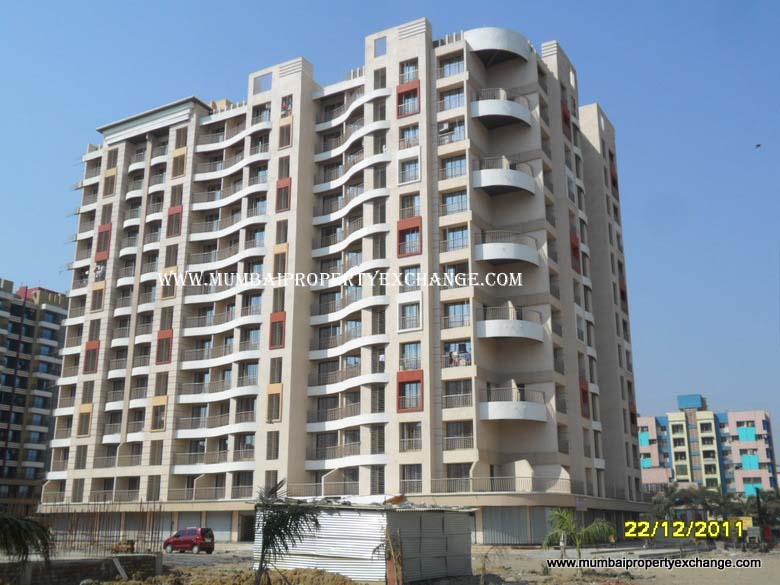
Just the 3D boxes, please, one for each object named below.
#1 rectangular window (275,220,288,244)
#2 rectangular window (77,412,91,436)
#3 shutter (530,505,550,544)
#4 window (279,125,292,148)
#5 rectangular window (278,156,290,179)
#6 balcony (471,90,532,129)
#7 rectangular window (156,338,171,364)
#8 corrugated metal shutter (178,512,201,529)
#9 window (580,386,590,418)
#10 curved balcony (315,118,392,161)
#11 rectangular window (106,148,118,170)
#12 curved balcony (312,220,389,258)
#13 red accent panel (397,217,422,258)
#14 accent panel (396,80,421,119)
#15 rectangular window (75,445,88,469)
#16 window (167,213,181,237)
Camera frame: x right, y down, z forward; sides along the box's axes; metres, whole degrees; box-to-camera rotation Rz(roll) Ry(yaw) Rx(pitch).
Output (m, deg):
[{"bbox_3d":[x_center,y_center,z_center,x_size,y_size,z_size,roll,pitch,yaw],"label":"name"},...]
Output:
[{"bbox_3d":[-9.033,-5.046,70.006,1.221,2.085,0.203,-9,-19,28],"label":"rectangular window"},{"bbox_3d":[-27.513,11.814,74.889,1.420,2.000,0.200,-9,-19,29],"label":"rectangular window"},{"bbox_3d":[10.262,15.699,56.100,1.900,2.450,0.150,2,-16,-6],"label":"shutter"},{"bbox_3d":[-8.940,-13.357,71.252,1.200,2.050,0.200,-9,-19,29],"label":"window"},{"bbox_3d":[-8.906,-10.593,71.388,1.172,2.049,0.150,-9,-18,28],"label":"rectangular window"},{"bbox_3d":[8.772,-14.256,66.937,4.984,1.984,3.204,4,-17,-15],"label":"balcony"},{"bbox_3d":[-20.136,5.247,74.612,1.710,2.307,0.206,-9,-18,29],"label":"rectangular window"},{"bbox_3d":[-16.015,18.874,66.875,2.411,2.447,0.120,-9,-18,28],"label":"corrugated metal shutter"},{"bbox_3d":[14.539,8.084,62.002,0.250,2.650,2.000,-9,-19,29],"label":"window"},{"bbox_3d":[-3.210,-12.793,68.880,8.650,1.600,2.700,-9,-19,29],"label":"curved balcony"},{"bbox_3d":[-28.194,-13.570,84.974,1.420,2.200,0.180,-9,-19,28],"label":"rectangular window"},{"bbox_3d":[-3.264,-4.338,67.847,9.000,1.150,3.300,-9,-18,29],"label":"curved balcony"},{"bbox_3d":[1.515,-4.195,63.581,2.059,2.975,0.246,-9,-19,28],"label":"red accent panel"},{"bbox_3d":[1.493,-15.410,66.750,2.090,2.970,0.300,-9,-19,29],"label":"accent panel"},{"bbox_3d":[-27.711,14.828,74.984,1.450,2.049,0.150,-9,-18,28],"label":"rectangular window"},{"bbox_3d":[-19.509,-6.082,75.418,1.450,2.200,0.200,-9,-19,29],"label":"window"}]

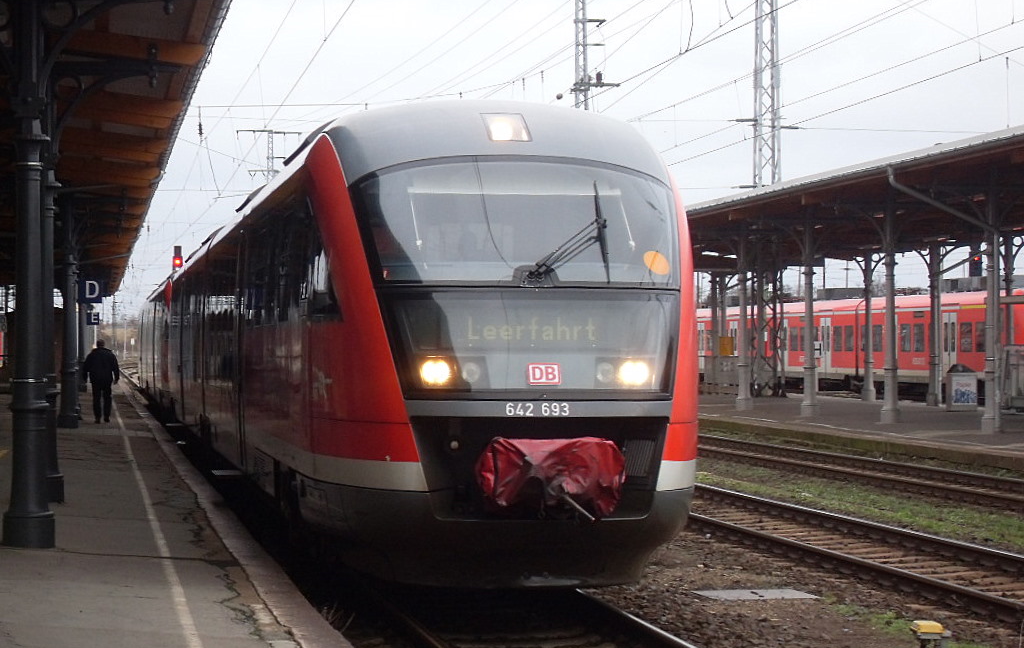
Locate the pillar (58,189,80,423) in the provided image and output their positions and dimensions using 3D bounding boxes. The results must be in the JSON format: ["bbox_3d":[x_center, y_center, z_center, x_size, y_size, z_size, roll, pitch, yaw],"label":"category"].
[{"bbox_3d":[-8.057,-0.229,47.800,0.385,4.235,0.385,0,0,-9],"label":"pillar"}]

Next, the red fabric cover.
[{"bbox_3d":[0.255,0.992,17.020,0.940,0.510,0.480,0,0,-9],"label":"red fabric cover"}]

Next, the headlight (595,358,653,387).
[{"bbox_3d":[0.748,0.325,17.650,0.380,0.190,0.120,0,0,-9],"label":"headlight"}]

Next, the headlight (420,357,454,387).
[{"bbox_3d":[-0.494,0.315,17.470,0.220,0.190,0.120,0,0,-9],"label":"headlight"}]

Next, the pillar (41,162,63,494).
[{"bbox_3d":[-4.506,-0.203,25.350,0.385,3.800,0.385,0,0,-9],"label":"pillar"}]

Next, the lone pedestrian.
[{"bbox_3d":[-8.133,1.124,52.200,0.660,1.670,0.420,0,0,-9],"label":"lone pedestrian"}]

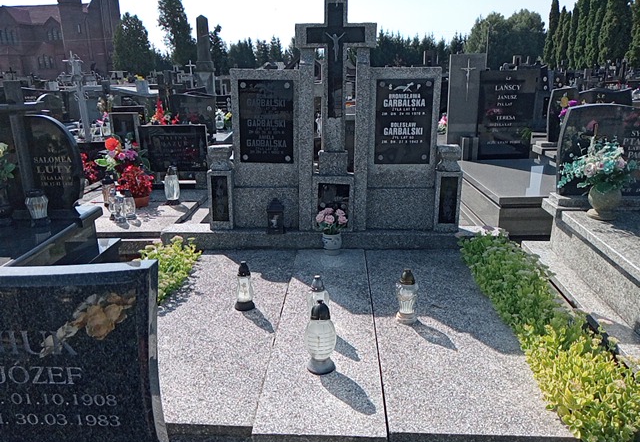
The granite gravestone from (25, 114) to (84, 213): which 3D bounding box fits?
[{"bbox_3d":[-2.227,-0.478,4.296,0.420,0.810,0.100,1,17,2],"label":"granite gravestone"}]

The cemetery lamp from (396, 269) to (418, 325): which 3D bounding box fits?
[{"bbox_3d":[0.461,0.398,2.672,0.110,0.280,0.110,1,17,2],"label":"cemetery lamp"}]

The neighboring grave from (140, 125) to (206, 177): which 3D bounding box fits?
[{"bbox_3d":[-1.503,-0.764,5.372,0.680,0.500,0.100,1,17,2],"label":"neighboring grave"}]

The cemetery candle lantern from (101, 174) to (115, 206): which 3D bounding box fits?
[{"bbox_3d":[-1.962,-0.291,4.792,0.130,0.295,0.130,1,17,2],"label":"cemetery candle lantern"}]

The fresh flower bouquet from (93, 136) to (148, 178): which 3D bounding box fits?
[{"bbox_3d":[-1.774,-0.574,4.626,0.470,0.359,0.420,1,16,2],"label":"fresh flower bouquet"}]

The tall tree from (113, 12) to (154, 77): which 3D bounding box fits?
[{"bbox_3d":[-18.169,-16.175,51.034,3.960,8.100,3.960,1,15,3],"label":"tall tree"}]

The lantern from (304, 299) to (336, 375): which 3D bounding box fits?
[{"bbox_3d":[0.004,0.480,2.190,0.133,0.315,0.133,1,15,3],"label":"lantern"}]

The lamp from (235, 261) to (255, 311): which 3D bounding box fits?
[{"bbox_3d":[-0.395,0.342,2.722,0.105,0.259,0.105,1,16,2],"label":"lamp"}]

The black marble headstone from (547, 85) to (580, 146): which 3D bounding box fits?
[{"bbox_3d":[2.735,-1.173,5.805,0.370,0.607,0.110,1,16,2],"label":"black marble headstone"}]

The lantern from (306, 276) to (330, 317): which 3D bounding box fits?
[{"bbox_3d":[-0.007,0.400,2.537,0.118,0.284,0.118,1,15,3],"label":"lantern"}]

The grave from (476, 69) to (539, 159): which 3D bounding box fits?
[{"bbox_3d":[2.236,-1.254,6.187,0.720,1.060,0.090,1,15,3],"label":"grave"}]

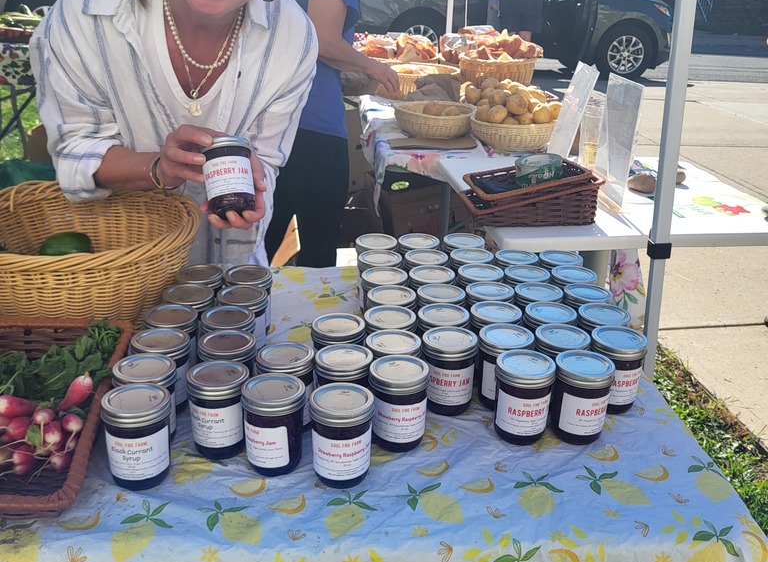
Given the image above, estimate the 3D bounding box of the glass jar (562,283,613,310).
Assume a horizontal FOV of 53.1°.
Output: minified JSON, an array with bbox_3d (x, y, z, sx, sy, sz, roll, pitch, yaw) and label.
[{"bbox_3d":[0.304,0.065,1.168,0.071,0.099,0.071,6,24,10],"label":"glass jar"}]

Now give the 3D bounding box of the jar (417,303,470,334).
[{"bbox_3d":[0.082,0.092,1.087,0.073,0.099,0.073,4,23,5],"label":"jar"}]

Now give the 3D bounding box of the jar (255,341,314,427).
[{"bbox_3d":[-0.123,0.138,0.971,0.073,0.098,0.073,2,23,-1],"label":"jar"}]

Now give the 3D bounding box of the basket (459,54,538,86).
[{"bbox_3d":[0.512,-0.951,3.528,0.370,0.145,0.350,3,23,4],"label":"basket"}]

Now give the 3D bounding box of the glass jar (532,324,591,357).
[{"bbox_3d":[0.235,0.119,1.035,0.073,0.099,0.073,8,23,14],"label":"glass jar"}]

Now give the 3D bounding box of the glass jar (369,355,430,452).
[{"bbox_3d":[0.018,0.152,0.941,0.071,0.099,0.071,2,23,-1],"label":"glass jar"}]

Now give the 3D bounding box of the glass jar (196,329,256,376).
[{"bbox_3d":[-0.200,0.124,0.998,0.073,0.098,0.073,0,23,-5],"label":"glass jar"}]

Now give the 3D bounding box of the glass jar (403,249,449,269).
[{"bbox_3d":[0.071,0.007,1.299,0.073,0.099,0.073,2,22,3],"label":"glass jar"}]

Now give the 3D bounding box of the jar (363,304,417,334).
[{"bbox_3d":[0.008,0.095,1.082,0.073,0.099,0.073,1,23,-1],"label":"jar"}]

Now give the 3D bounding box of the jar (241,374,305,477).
[{"bbox_3d":[-0.126,0.168,0.890,0.073,0.099,0.073,2,23,-1],"label":"jar"}]

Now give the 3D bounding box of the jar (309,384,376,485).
[{"bbox_3d":[-0.048,0.178,0.881,0.073,0.099,0.073,1,23,-1],"label":"jar"}]

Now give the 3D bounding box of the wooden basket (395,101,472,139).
[{"bbox_3d":[0.173,-0.548,2.629,0.275,0.086,0.275,3,23,3],"label":"wooden basket"}]

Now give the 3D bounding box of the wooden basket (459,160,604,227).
[{"bbox_3d":[0.332,-0.213,1.784,0.290,0.135,0.190,-2,23,-8],"label":"wooden basket"}]

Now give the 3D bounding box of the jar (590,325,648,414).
[{"bbox_3d":[0.311,0.122,1.038,0.073,0.099,0.073,1,23,-1],"label":"jar"}]

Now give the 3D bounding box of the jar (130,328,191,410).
[{"bbox_3d":[-0.283,0.123,0.993,0.073,0.099,0.073,-6,23,-16],"label":"jar"}]

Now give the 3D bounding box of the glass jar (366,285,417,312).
[{"bbox_3d":[0.011,0.067,1.147,0.073,0.099,0.073,1,23,-1],"label":"glass jar"}]

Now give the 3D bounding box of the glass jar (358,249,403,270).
[{"bbox_3d":[-0.007,0.007,1.288,0.073,0.098,0.073,2,23,-1],"label":"glass jar"}]

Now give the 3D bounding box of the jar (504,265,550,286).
[{"bbox_3d":[0.228,0.033,1.246,0.073,0.098,0.073,2,23,-1],"label":"jar"}]

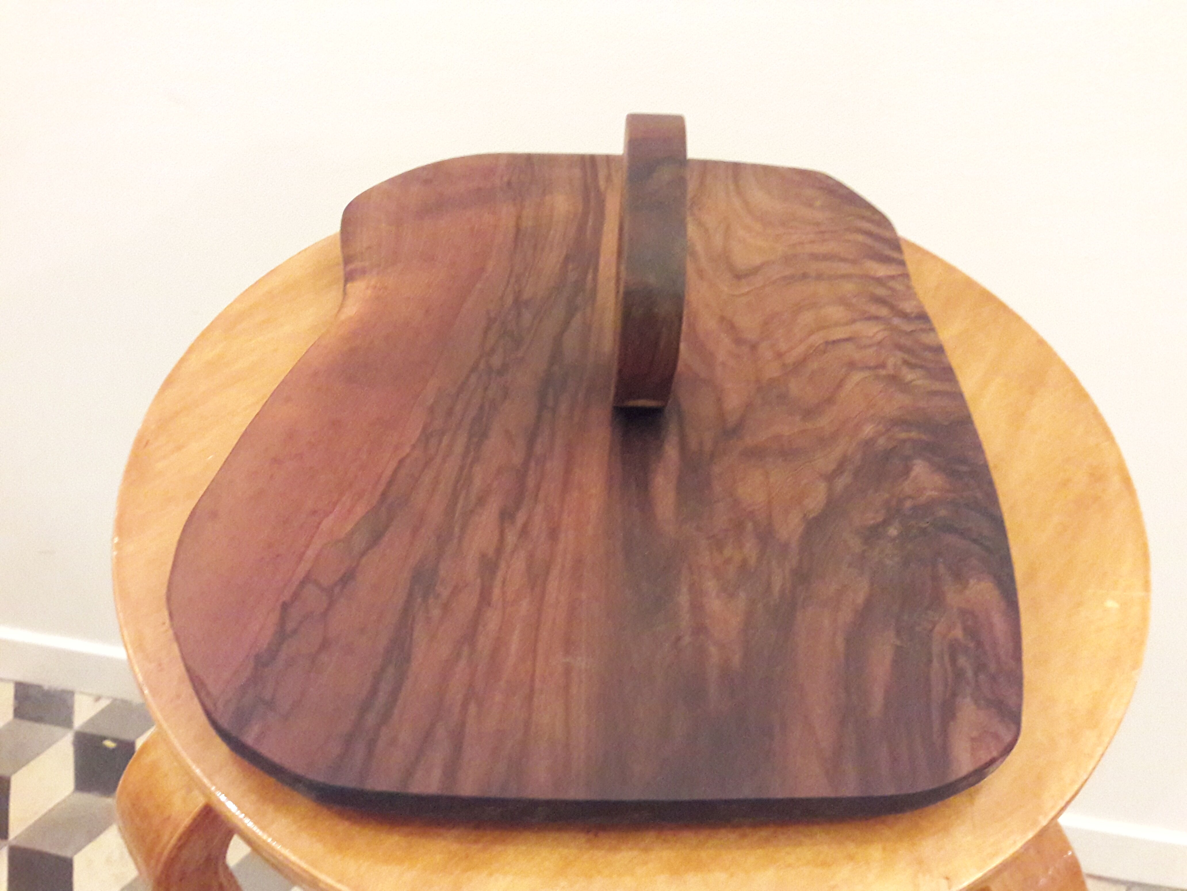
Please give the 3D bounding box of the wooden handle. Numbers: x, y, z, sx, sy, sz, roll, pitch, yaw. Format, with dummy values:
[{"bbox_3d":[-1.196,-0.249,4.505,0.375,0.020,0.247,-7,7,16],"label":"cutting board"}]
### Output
[{"bbox_3d":[0.020,-0.073,0.351,0.020,0.071,0.108,3,47,-1],"label":"wooden handle"}]

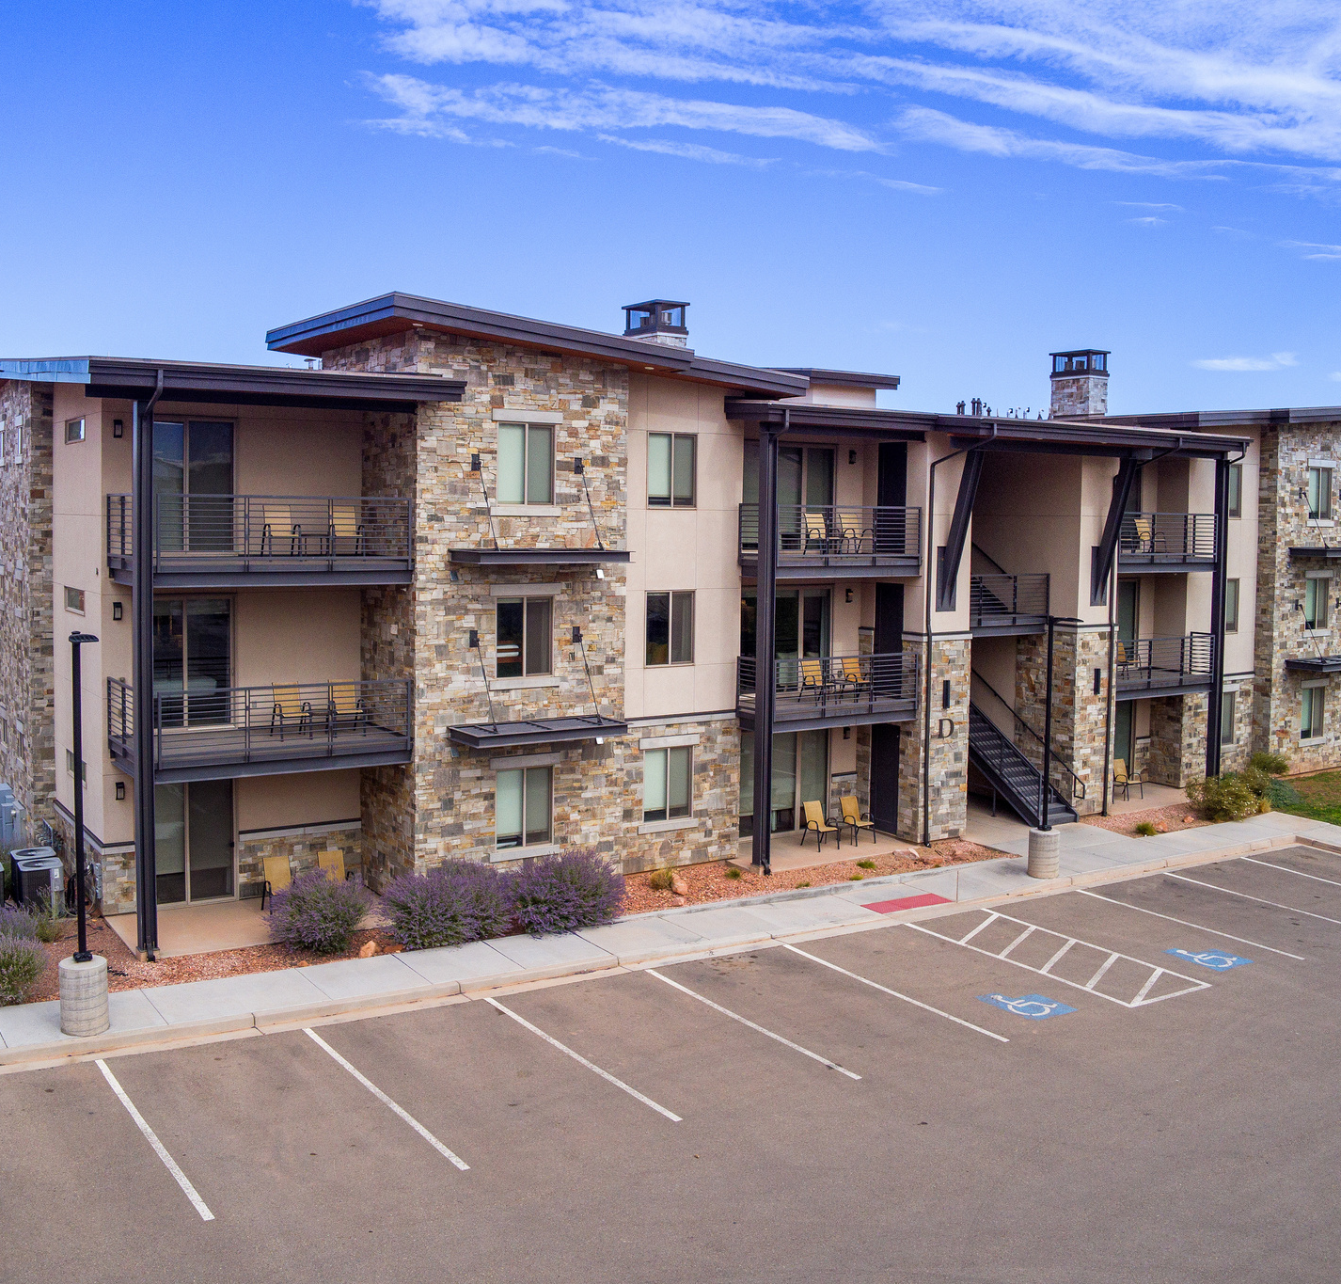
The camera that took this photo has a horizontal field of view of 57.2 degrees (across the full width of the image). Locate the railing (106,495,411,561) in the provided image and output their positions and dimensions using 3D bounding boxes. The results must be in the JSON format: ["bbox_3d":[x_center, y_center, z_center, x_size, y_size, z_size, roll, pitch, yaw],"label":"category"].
[{"bbox_3d":[-7.250,-1.994,21.800,4.600,1.060,2.100,-2,5,-29],"label":"railing"}]

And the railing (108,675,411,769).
[{"bbox_3d":[-7.122,1.339,21.670,4.650,1.280,1.900,-2,4,-30],"label":"railing"}]

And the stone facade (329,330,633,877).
[{"bbox_3d":[-3.685,-0.600,24.322,4.200,9.900,4.000,-2,4,-31],"label":"stone facade"}]

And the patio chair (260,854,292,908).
[{"bbox_3d":[-7.090,4.475,22.486,0.607,0.951,0.688,-2,5,-30],"label":"patio chair"}]

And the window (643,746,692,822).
[{"bbox_3d":[-0.054,2.821,24.400,1.170,1.500,0.130,-2,5,-32],"label":"window"}]

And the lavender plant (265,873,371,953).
[{"bbox_3d":[-5.825,4.505,20.400,1.620,1.150,1.500,-1,5,-20],"label":"lavender plant"}]

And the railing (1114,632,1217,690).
[{"bbox_3d":[12.464,0.522,32.053,4.000,1.270,0.950,-2,4,-32],"label":"railing"}]

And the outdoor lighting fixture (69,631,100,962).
[{"bbox_3d":[-8.108,2.142,17.000,0.320,4.600,0.650,-2,5,-32],"label":"outdoor lighting fixture"}]

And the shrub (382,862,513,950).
[{"bbox_3d":[-3.858,4.337,21.100,2.000,1.200,1.750,-2,5,-32],"label":"shrub"}]

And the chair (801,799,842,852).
[{"bbox_3d":[3.269,3.985,26.700,0.580,0.940,0.700,-2,4,-31],"label":"chair"}]

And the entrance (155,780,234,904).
[{"bbox_3d":[-8.800,3.551,22.275,1.800,2.420,0.150,-2,5,-29],"label":"entrance"}]

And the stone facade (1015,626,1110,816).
[{"bbox_3d":[9.831,1.853,30.773,1.400,4.600,1.900,-2,4,-31],"label":"stone facade"}]

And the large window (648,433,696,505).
[{"bbox_3d":[0.009,-3.516,25.324,1.164,1.498,0.121,-2,5,-30],"label":"large window"}]

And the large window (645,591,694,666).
[{"bbox_3d":[0.006,-0.271,25.500,1.200,1.520,0.140,-2,5,-29],"label":"large window"}]

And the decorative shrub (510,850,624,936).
[{"bbox_3d":[-1.826,4.254,21.800,1.850,1.200,1.700,1,4,0],"label":"decorative shrub"}]

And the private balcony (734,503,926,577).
[{"bbox_3d":[3.410,-2.178,26.831,3.750,1.480,1.800,-2,5,-32],"label":"private balcony"}]

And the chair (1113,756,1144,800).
[{"bbox_3d":[12.405,3.807,33.430,0.607,0.982,0.668,-2,5,-30],"label":"chair"}]

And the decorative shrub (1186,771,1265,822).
[{"bbox_3d":[13.932,3.906,31.000,1.750,1.100,1.600,-2,5,-32],"label":"decorative shrub"}]

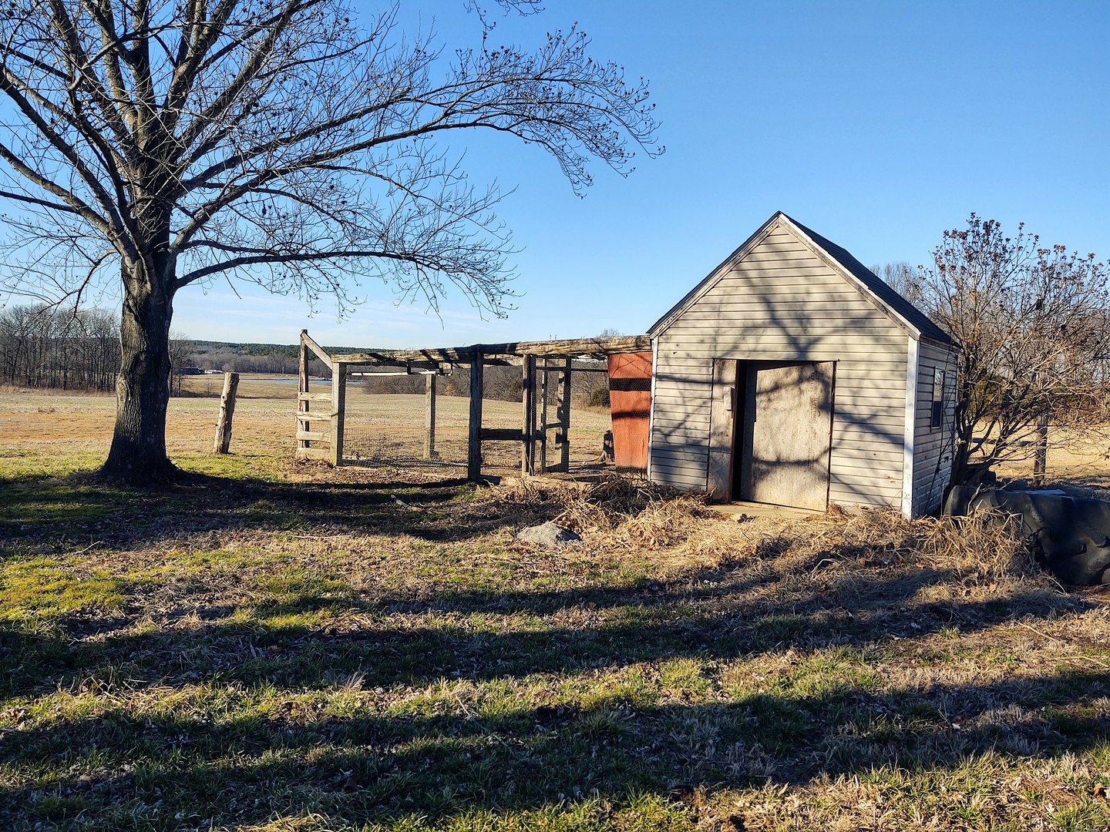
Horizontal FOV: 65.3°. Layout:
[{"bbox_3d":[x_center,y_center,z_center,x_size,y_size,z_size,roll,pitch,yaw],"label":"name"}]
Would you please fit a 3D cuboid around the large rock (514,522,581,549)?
[{"bbox_3d":[-0.059,1.165,8.725,0.660,0.230,0.460,2,3,0],"label":"large rock"}]

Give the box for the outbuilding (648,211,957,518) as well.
[{"bbox_3d":[3.638,-0.742,12.389,3.648,3.798,3.200,4,3,33],"label":"outbuilding"}]

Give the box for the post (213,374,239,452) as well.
[{"bbox_3d":[-6.936,-0.050,18.297,0.280,1.712,0.280,8,0,-21],"label":"post"}]

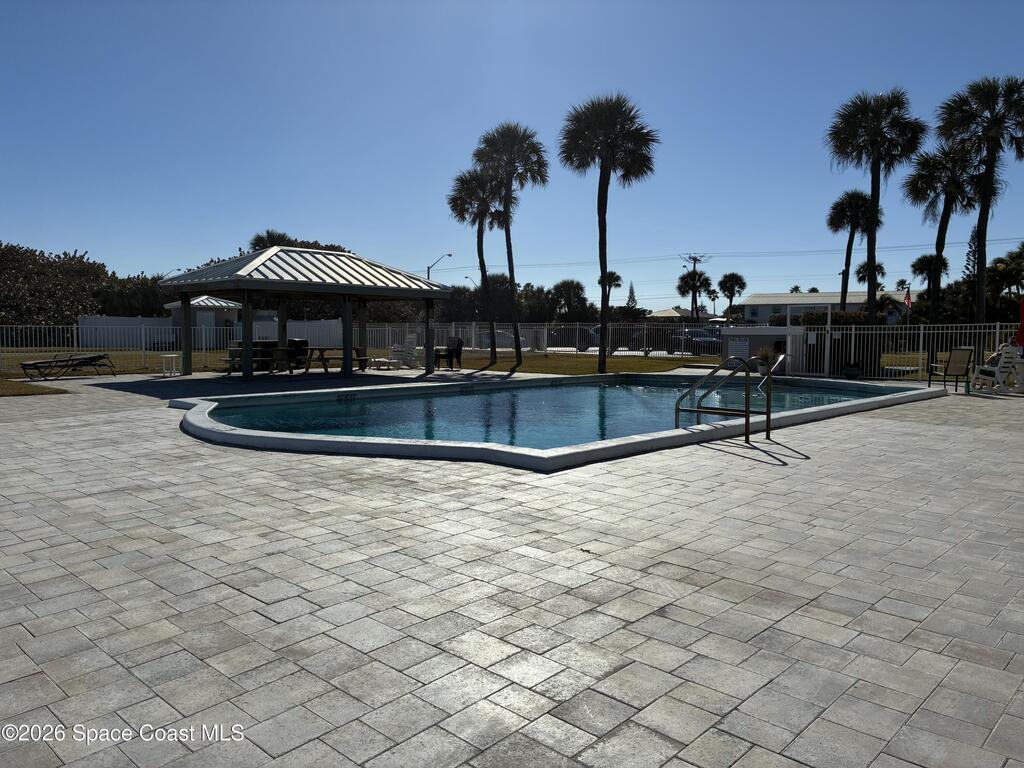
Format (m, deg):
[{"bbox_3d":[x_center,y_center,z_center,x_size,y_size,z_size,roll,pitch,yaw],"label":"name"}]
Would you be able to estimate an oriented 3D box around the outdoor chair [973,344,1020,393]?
[{"bbox_3d":[10.006,-0.310,15.900,0.750,0.980,0.820,-2,4,-37],"label":"outdoor chair"}]

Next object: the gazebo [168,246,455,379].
[{"bbox_3d":[-6.350,-2.324,24.159,4.880,3.800,7.350,4,5,43],"label":"gazebo"}]

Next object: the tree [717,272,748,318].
[{"bbox_3d":[18.836,-6.212,66.000,2.497,6.713,2.497,0,3,0],"label":"tree"}]

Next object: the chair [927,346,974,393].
[{"bbox_3d":[9.257,-0.278,16.200,0.600,0.960,0.720,0,4,-3],"label":"chair"}]

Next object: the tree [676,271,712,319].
[{"bbox_3d":[14.712,-5.895,62.000,2.815,6.510,2.815,0,3,0],"label":"tree"}]

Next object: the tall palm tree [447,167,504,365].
[{"bbox_3d":[-1.410,-4.566,29.700,2.173,7.665,2.173,0,3,0],"label":"tall palm tree"}]

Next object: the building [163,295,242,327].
[{"bbox_3d":[-14.892,-2.839,37.346,2.750,3.000,2.750,4,5,43],"label":"building"}]

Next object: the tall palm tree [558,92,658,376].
[{"bbox_3d":[3.011,-4.689,24.000,3.027,8.691,3.027,0,3,0],"label":"tall palm tree"}]

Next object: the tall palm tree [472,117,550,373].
[{"bbox_3d":[-0.059,-5.461,30.000,2.876,9.479,2.876,0,3,0],"label":"tall palm tree"}]

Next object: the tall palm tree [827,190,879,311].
[{"bbox_3d":[15.985,-5.049,36.000,2.452,8.017,2.452,0,3,0],"label":"tall palm tree"}]

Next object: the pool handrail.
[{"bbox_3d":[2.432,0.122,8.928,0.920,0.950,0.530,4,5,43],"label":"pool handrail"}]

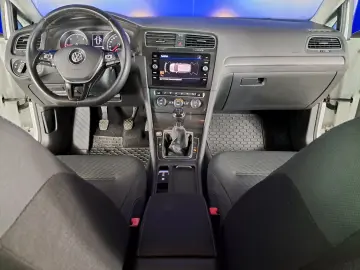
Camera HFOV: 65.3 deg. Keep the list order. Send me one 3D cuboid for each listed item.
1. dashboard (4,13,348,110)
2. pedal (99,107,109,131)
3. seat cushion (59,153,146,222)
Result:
[{"bbox_3d":[-0.005,-0.372,1.315,1.410,0.380,0.520,0,30,0],"label":"dashboard"},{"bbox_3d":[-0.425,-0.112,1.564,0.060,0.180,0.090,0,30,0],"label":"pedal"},{"bbox_3d":[-0.360,0.246,0.864,0.520,0.190,0.500,0,30,0],"label":"seat cushion"}]

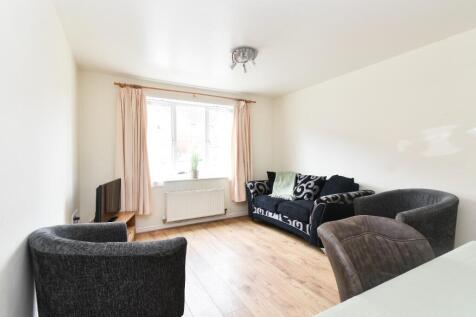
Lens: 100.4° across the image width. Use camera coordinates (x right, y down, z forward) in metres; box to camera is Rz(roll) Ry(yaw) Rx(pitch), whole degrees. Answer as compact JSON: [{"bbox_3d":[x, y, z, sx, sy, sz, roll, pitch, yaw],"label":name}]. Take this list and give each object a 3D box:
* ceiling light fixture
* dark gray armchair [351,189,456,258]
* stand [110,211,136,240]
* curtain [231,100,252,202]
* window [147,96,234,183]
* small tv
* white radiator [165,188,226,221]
[{"bbox_3d":[0.080,-1.185,2.400,0.310,0.150,0.310,0,1,-26],"label":"ceiling light fixture"},{"bbox_3d":[1.725,0.755,2.015,0.670,0.770,0.700,0,1,-7],"label":"dark gray armchair"},{"bbox_3d":[-1.432,0.933,2.167,0.380,0.430,0.820,0,1,-14],"label":"stand"},{"bbox_3d":[0.070,-0.136,3.690,0.470,1.910,0.130,0,1,-26],"label":"curtain"},{"bbox_3d":[-0.775,-0.293,3.430,1.580,1.350,0.120,0,1,-26],"label":"window"},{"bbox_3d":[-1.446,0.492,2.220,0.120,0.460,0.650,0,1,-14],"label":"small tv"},{"bbox_3d":[-0.690,0.773,3.335,1.000,0.460,0.100,0,1,-26],"label":"white radiator"}]

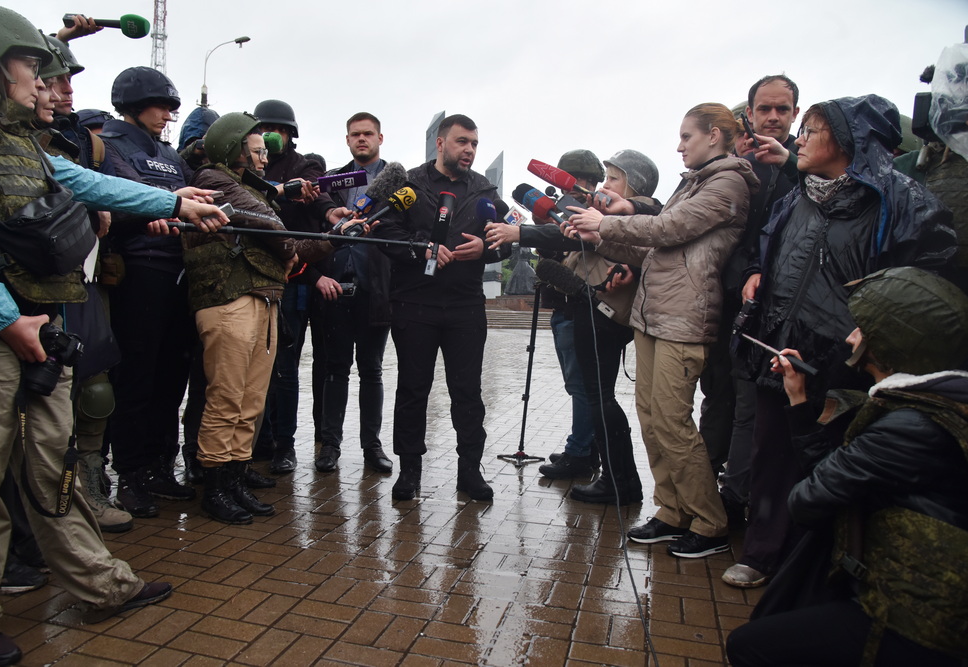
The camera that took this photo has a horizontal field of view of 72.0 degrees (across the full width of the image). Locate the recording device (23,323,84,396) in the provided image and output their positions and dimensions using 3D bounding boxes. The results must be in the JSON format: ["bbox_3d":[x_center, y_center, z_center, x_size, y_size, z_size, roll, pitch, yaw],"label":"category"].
[{"bbox_3d":[-1.074,0.062,1.660,0.130,0.160,0.100,19,-12,-30],"label":"recording device"}]

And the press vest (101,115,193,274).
[{"bbox_3d":[-1.422,-0.584,2.800,0.310,0.620,0.440,4,4,27],"label":"press vest"}]

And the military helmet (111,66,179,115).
[{"bbox_3d":[-1.411,-1.009,2.780,0.285,0.185,0.240,12,4,2],"label":"military helmet"}]

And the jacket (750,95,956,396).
[{"bbox_3d":[1.240,-0.287,2.280,0.420,1.000,0.600,0,4,-26],"label":"jacket"}]

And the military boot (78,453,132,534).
[{"bbox_3d":[-1.495,0.619,2.591,0.300,0.250,0.115,3,3,22],"label":"military boot"}]

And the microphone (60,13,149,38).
[{"bbox_3d":[-1.419,-1.155,2.500,0.310,0.075,0.075,1,3,-13],"label":"microphone"}]

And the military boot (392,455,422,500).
[{"bbox_3d":[-0.350,0.625,3.130,0.110,0.240,0.300,3,4,12],"label":"military boot"}]

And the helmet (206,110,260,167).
[{"bbox_3d":[-1.023,-0.786,2.700,0.265,0.185,0.235,-18,4,-2],"label":"helmet"}]

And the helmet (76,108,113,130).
[{"bbox_3d":[-1.949,-1.070,3.380,0.270,0.170,0.240,7,3,-3],"label":"helmet"}]

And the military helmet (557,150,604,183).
[{"bbox_3d":[0.496,-0.854,3.430,0.270,0.180,0.240,0,4,-26],"label":"military helmet"}]

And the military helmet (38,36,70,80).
[{"bbox_3d":[-1.499,-0.924,2.170,0.270,0.185,0.240,-11,9,-28],"label":"military helmet"}]

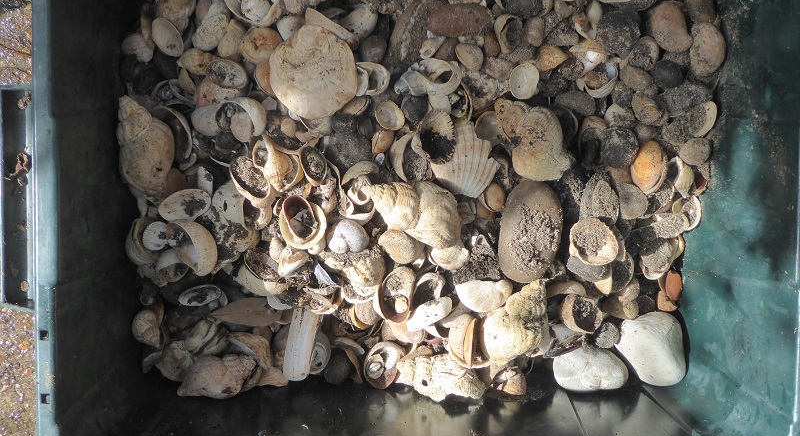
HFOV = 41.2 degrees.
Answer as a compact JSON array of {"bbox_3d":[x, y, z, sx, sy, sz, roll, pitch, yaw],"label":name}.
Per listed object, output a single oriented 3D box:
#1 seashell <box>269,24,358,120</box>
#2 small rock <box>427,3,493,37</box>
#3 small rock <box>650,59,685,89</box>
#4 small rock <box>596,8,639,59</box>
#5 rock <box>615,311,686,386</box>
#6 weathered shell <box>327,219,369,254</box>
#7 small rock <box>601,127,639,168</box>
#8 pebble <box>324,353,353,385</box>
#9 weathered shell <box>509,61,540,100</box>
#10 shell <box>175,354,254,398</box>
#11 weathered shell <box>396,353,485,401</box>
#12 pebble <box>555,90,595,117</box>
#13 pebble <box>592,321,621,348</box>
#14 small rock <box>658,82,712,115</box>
[{"bbox_3d":[-0.066,-0.116,0.840,0.068,0.028,0.073,-6,95,-1],"label":"seashell"},{"bbox_3d":[0.048,-0.161,0.862,0.054,0.025,0.027,3,96,-3],"label":"small rock"},{"bbox_3d":[0.220,-0.118,0.874,0.028,0.021,0.023,20,95,-4],"label":"small rock"},{"bbox_3d":[0.179,-0.151,0.872,0.036,0.029,0.039,4,95,-2],"label":"small rock"},{"bbox_3d":[0.216,0.109,0.895,0.053,0.036,0.069,-37,95,2],"label":"rock"},{"bbox_3d":[-0.042,0.016,0.850,0.033,0.024,0.028,14,94,-3],"label":"weathered shell"},{"bbox_3d":[0.180,-0.057,0.874,0.033,0.022,0.031,20,95,-4],"label":"small rock"},{"bbox_3d":[-0.057,0.138,0.972,0.026,0.021,0.030,15,92,-2],"label":"pebble"},{"bbox_3d":[0.112,-0.124,0.957,0.027,0.012,0.035,18,92,-2],"label":"weathered shell"},{"bbox_3d":[-0.166,0.144,0.960,0.076,0.037,0.038,-23,93,0],"label":"shell"},{"bbox_3d":[0.036,0.142,0.955,0.080,0.038,0.038,20,92,-2],"label":"weathered shell"},{"bbox_3d":[0.159,-0.105,0.965,0.039,0.020,0.024,22,92,-2],"label":"pebble"},{"bbox_3d":[0.175,0.100,0.904,0.021,0.018,0.022,-30,97,1],"label":"pebble"},{"bbox_3d":[0.235,-0.099,0.876,0.045,0.019,0.023,-18,97,-1],"label":"small rock"}]

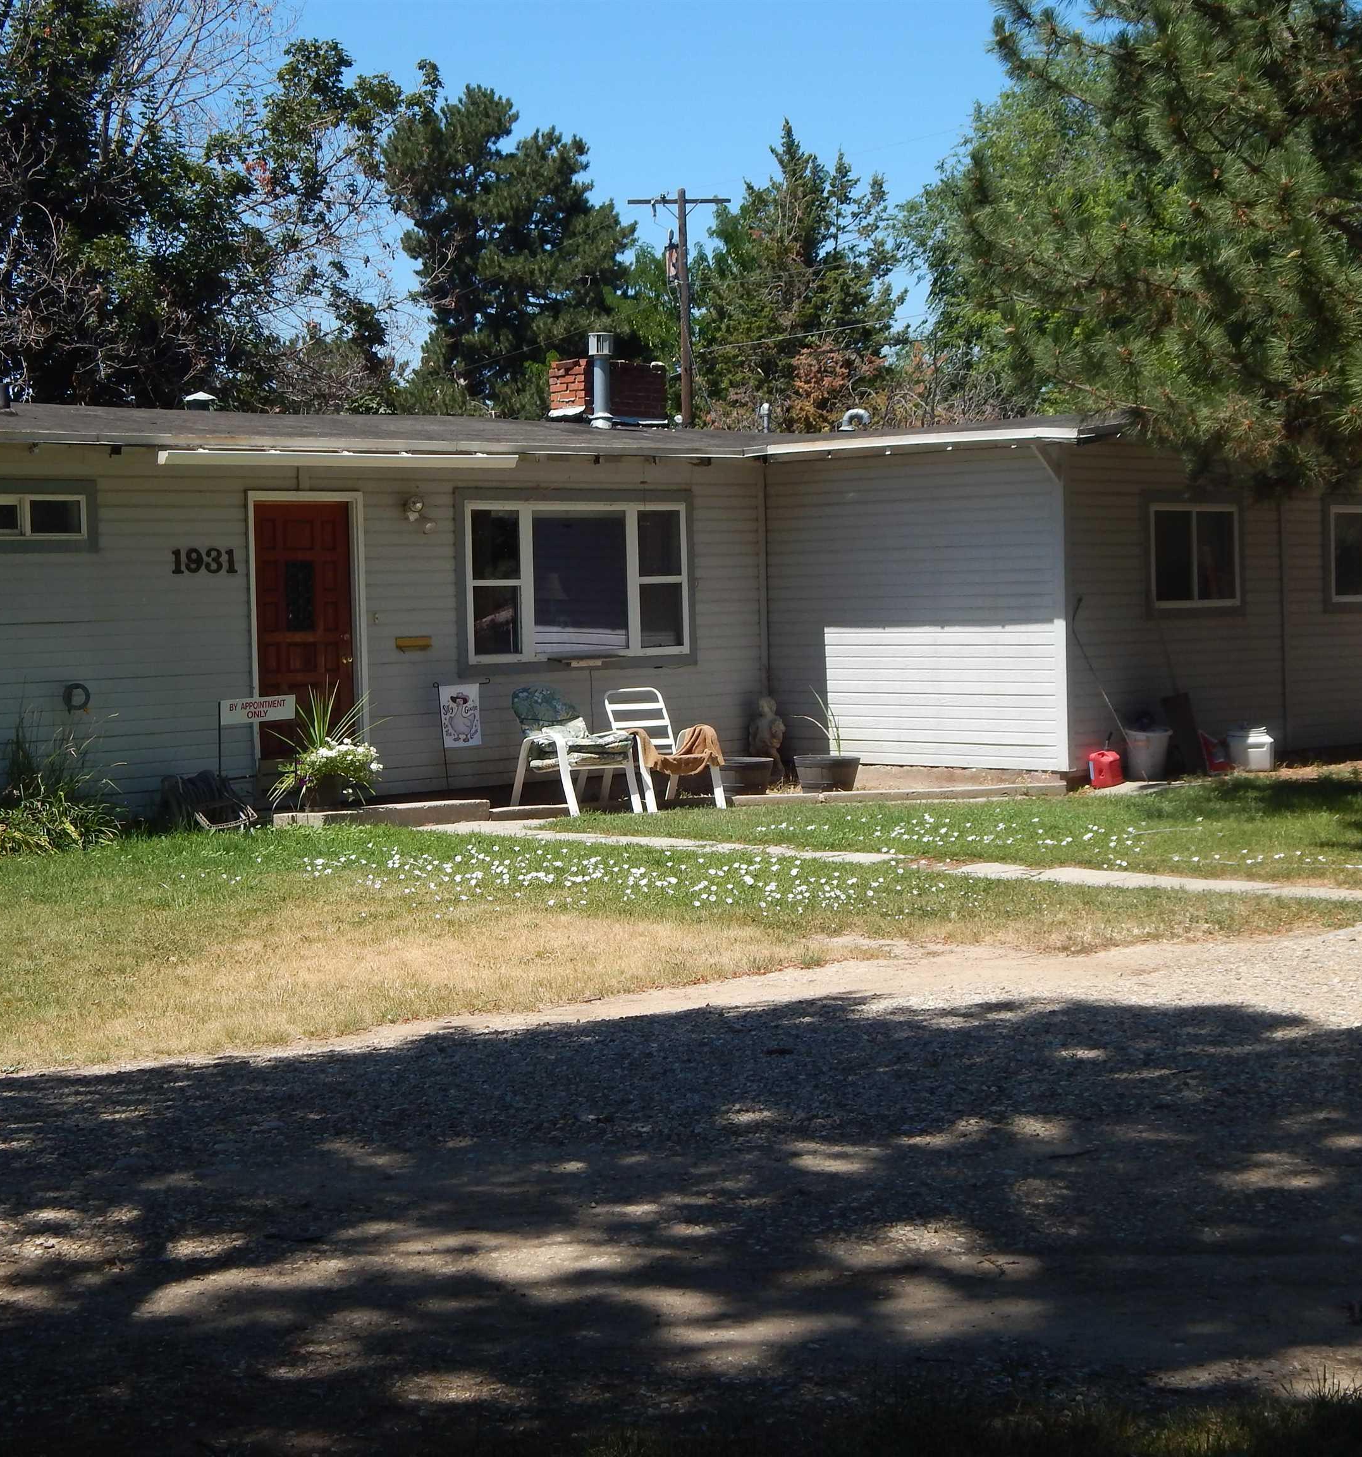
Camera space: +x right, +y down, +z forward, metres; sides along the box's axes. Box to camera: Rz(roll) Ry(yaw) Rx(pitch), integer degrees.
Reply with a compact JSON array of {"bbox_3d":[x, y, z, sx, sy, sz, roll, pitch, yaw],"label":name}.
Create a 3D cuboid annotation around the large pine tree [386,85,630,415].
[{"bbox_3d":[-3.833,-7.672,60.324,5.600,12.790,5.600,-1,3,0],"label":"large pine tree"}]

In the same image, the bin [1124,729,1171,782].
[{"bbox_3d":[3.976,0.219,23.350,0.390,0.420,0.390,-1,3,0],"label":"bin"}]

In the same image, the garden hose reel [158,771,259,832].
[{"bbox_3d":[-3.667,0.535,21.287,0.457,0.426,0.690,-4,4,-42],"label":"garden hose reel"}]

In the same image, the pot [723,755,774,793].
[{"bbox_3d":[0.501,0.387,23.000,0.570,0.320,0.570,-1,3,0],"label":"pot"}]

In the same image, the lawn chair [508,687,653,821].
[{"bbox_3d":[-0.826,0.164,21.377,0.660,0.920,0.760,-4,4,-39],"label":"lawn chair"}]

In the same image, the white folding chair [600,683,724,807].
[{"bbox_3d":[-0.167,0.154,21.627,0.650,0.920,0.760,-4,4,-36],"label":"white folding chair"}]

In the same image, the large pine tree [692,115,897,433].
[{"bbox_3d":[2.799,-8.154,66.325,5.200,12.820,5.200,-1,3,0],"label":"large pine tree"}]

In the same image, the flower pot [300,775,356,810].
[{"bbox_3d":[-2.727,0.465,20.992,0.380,0.310,0.380,-1,3,0],"label":"flower pot"}]

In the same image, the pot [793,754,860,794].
[{"bbox_3d":[1.190,0.363,22.393,0.540,0.280,0.540,-1,3,0],"label":"pot"}]

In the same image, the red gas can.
[{"bbox_3d":[3.550,0.341,22.850,0.260,0.320,0.220,-4,4,-43],"label":"red gas can"}]

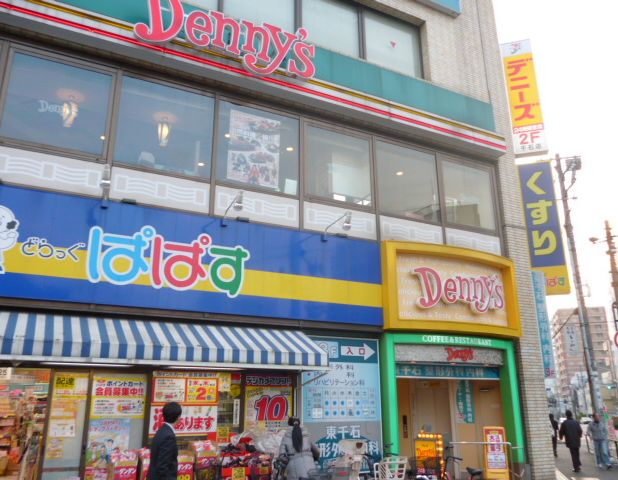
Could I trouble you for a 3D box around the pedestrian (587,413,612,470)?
[{"bbox_3d":[9.424,6.556,16.921,0.580,1.700,0.420,-7,-19,22],"label":"pedestrian"}]

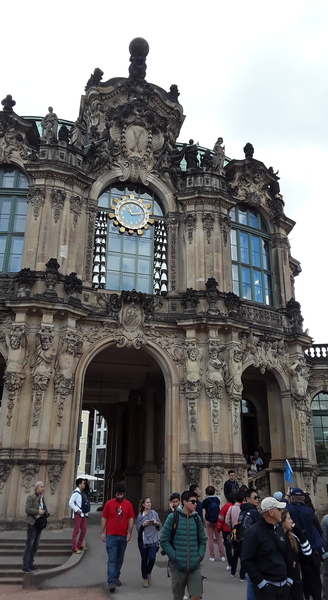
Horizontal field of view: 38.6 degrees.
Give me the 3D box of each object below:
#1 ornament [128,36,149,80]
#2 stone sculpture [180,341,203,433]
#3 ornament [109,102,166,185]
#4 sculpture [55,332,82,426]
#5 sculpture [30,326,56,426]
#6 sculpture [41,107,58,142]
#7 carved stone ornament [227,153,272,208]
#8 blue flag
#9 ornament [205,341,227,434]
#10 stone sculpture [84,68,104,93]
[{"bbox_3d":[-1.369,-12.817,25.054,1.066,2.819,1.045,6,-22,-14],"label":"ornament"},{"bbox_3d":[1.114,3.460,18.968,0.906,3.697,0.464,1,-22,0],"label":"stone sculpture"},{"bbox_3d":[-1.349,-7.886,23.237,2.987,4.532,1.133,7,-23,-15],"label":"ornament"},{"bbox_3d":[-3.667,2.945,17.750,1.009,3.605,0.618,20,-29,-39],"label":"sculpture"},{"bbox_3d":[-4.394,2.698,16.997,0.850,3.620,0.600,6,-23,-12],"label":"sculpture"},{"bbox_3d":[-5.662,-8.811,23.438,0.781,2.003,0.700,4,-22,-9],"label":"sculpture"},{"bbox_3d":[4.371,-6.083,23.915,2.403,2.937,0.731,13,-25,-28],"label":"carved stone ornament"},{"bbox_3d":[2.521,3.435,9.405,0.200,0.480,0.130,1,-21,0],"label":"blue flag"},{"bbox_3d":[2.137,3.453,18.847,0.886,3.760,0.567,4,-22,-7],"label":"ornament"},{"bbox_3d":[-3.570,-11.297,24.049,0.784,1.325,0.731,6,-22,-14],"label":"stone sculpture"}]

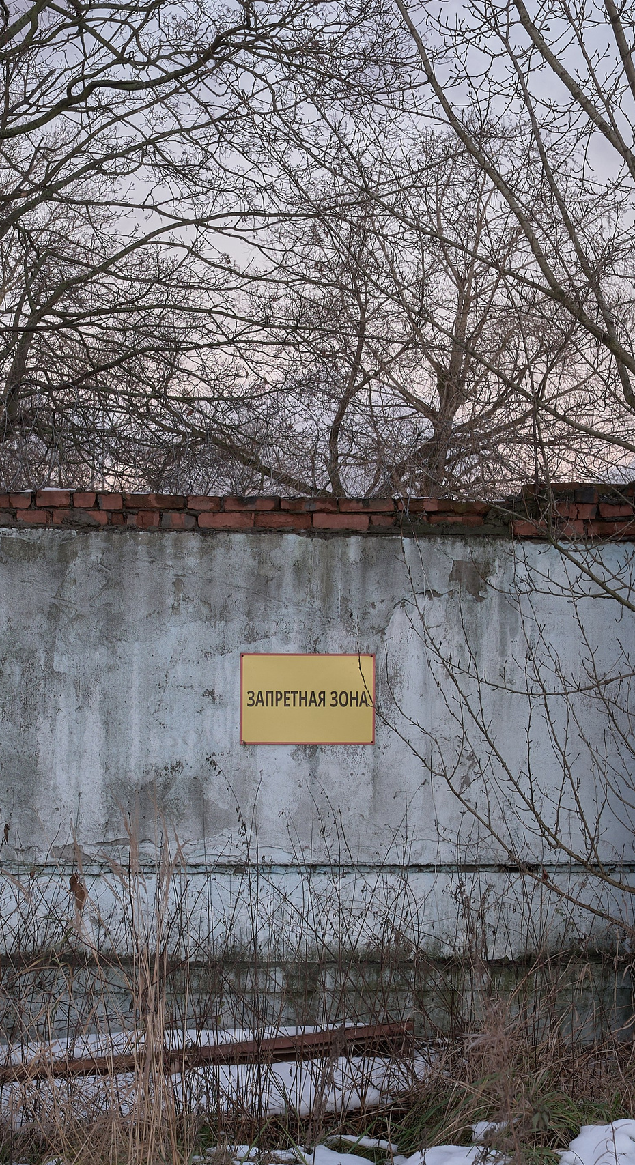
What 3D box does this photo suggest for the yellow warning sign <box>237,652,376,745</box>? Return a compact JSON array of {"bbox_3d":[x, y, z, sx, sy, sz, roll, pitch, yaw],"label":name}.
[{"bbox_3d":[-0.044,0.518,8.839,0.605,0.405,0.020,0,0,-7],"label":"yellow warning sign"}]

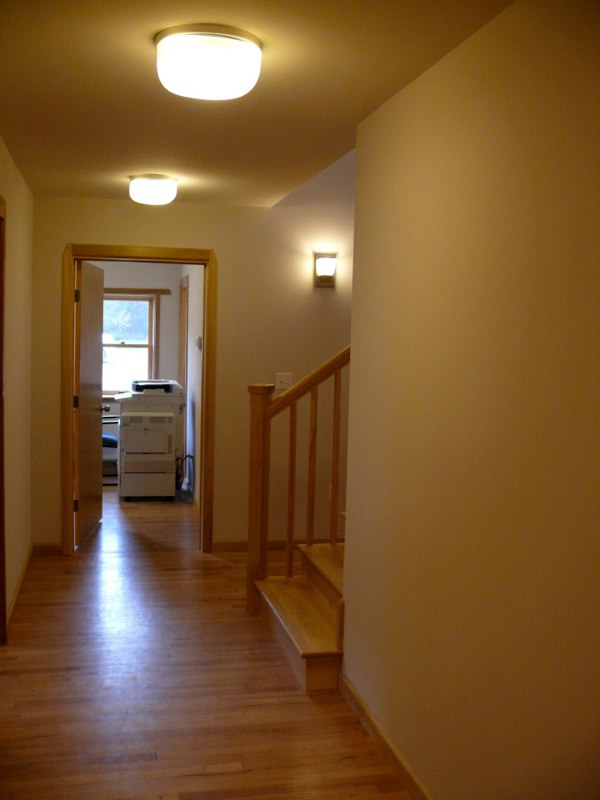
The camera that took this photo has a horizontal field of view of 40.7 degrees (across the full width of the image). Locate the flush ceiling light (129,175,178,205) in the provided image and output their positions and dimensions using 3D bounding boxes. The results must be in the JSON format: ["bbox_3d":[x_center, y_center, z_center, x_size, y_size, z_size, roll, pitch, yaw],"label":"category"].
[{"bbox_3d":[-0.848,-1.213,4.685,0.285,0.135,0.285,0,5,-13],"label":"flush ceiling light"}]

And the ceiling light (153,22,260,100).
[{"bbox_3d":[-0.279,-1.016,2.460,0.320,0.136,0.320,0,5,-13],"label":"ceiling light"}]

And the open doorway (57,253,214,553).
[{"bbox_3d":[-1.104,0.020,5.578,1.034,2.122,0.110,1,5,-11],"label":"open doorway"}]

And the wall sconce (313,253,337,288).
[{"bbox_3d":[0.182,-0.908,5.664,0.167,0.243,0.110,1,5,-11],"label":"wall sconce"}]

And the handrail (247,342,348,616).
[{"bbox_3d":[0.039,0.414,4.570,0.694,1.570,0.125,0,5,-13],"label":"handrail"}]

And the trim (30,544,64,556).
[{"bbox_3d":[-1.718,1.024,5.510,0.199,0.086,0.020,1,5,-11],"label":"trim"}]

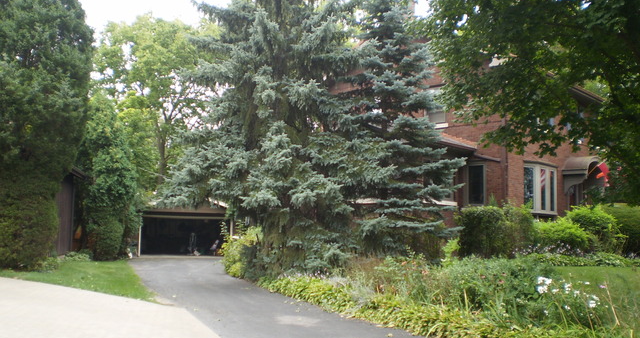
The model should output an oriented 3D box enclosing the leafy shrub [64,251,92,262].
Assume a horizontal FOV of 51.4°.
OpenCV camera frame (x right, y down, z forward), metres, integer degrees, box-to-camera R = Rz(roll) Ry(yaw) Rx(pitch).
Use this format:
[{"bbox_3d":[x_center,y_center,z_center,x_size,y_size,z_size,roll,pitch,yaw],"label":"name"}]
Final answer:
[{"bbox_3d":[-10.271,3.742,28.283,1.200,0.510,1.000,0,-5,0],"label":"leafy shrub"}]

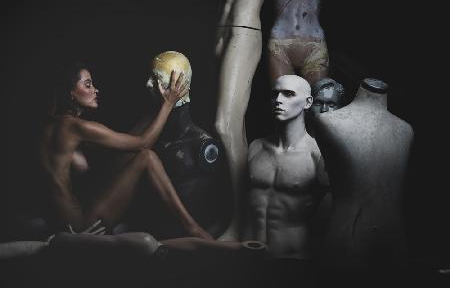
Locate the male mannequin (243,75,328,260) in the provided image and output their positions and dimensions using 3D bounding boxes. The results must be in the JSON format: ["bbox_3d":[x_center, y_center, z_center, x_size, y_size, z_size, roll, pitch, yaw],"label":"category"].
[{"bbox_3d":[0.279,0.117,3.300,0.410,0.880,0.270,3,7,28],"label":"male mannequin"}]

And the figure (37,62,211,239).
[{"bbox_3d":[-0.481,0.042,3.400,0.830,0.870,0.450,-1,6,-7],"label":"figure"}]

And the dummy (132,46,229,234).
[{"bbox_3d":[-0.224,0.014,3.500,0.300,0.940,0.470,-6,8,-43],"label":"dummy"}]

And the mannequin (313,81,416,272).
[{"bbox_3d":[0.600,0.152,3.050,0.430,0.870,0.270,2,6,22],"label":"mannequin"}]

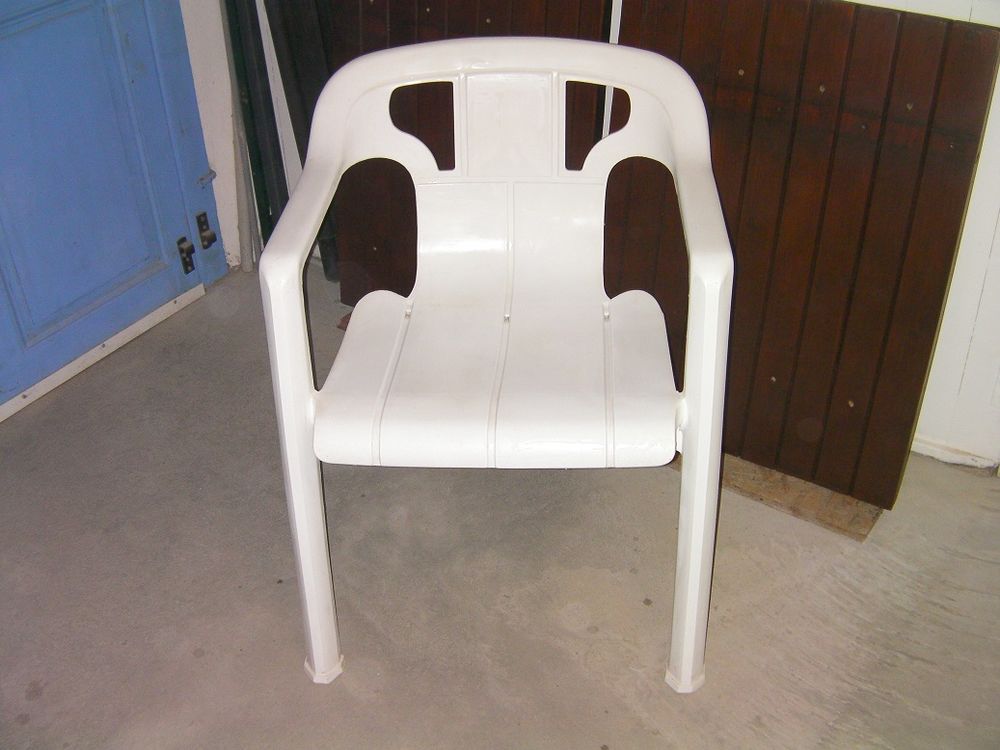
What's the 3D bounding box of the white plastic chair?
[{"bbox_3d":[0.011,-0.032,1.575,0.567,0.775,0.565,0,32,4],"label":"white plastic chair"}]

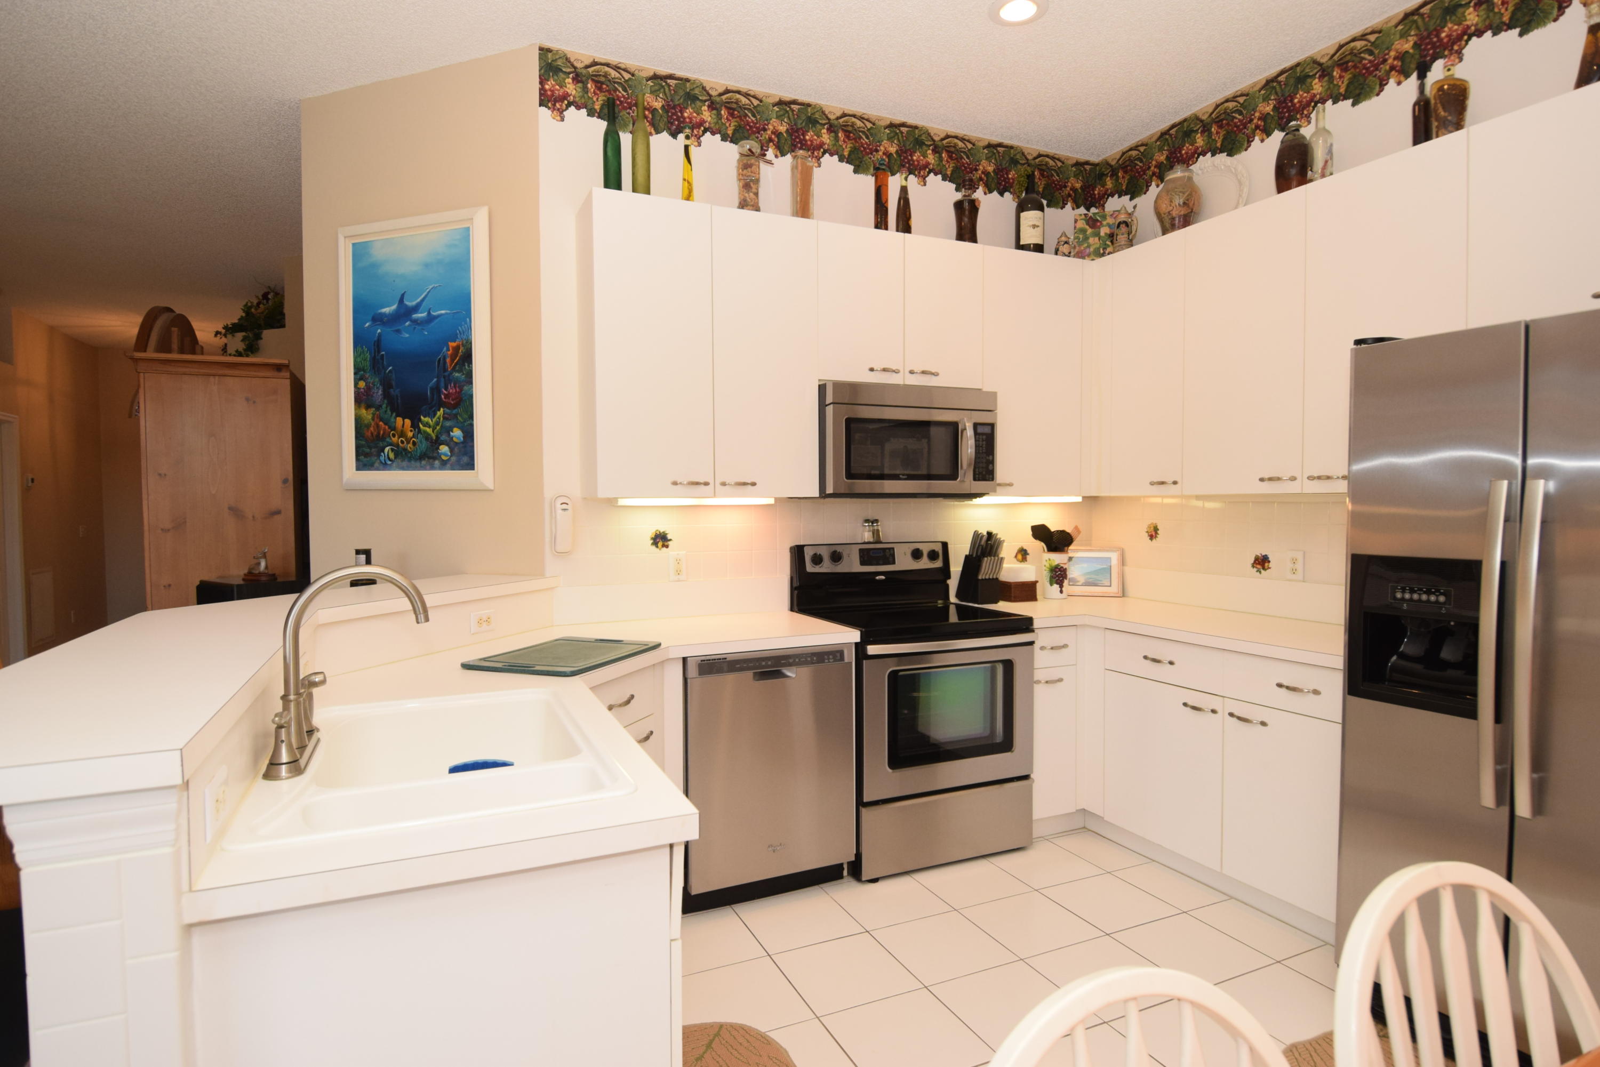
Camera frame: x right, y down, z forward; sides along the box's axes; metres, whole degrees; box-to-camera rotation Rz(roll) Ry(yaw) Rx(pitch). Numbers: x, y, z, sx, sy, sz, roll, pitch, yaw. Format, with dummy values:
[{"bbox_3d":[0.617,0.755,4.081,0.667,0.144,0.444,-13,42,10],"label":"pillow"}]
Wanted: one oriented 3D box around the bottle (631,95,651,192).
[{"bbox_3d":[-0.565,-1.363,2.844,0.066,0.394,0.066,-1,2,-24],"label":"bottle"}]

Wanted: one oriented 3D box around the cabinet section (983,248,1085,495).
[{"bbox_3d":[0.951,-0.685,3.608,0.541,1.046,0.312,-1,2,-24],"label":"cabinet section"}]

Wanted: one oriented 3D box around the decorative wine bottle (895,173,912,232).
[{"bbox_3d":[0.431,-1.340,3.313,0.067,0.312,0.067,0,2,0],"label":"decorative wine bottle"}]

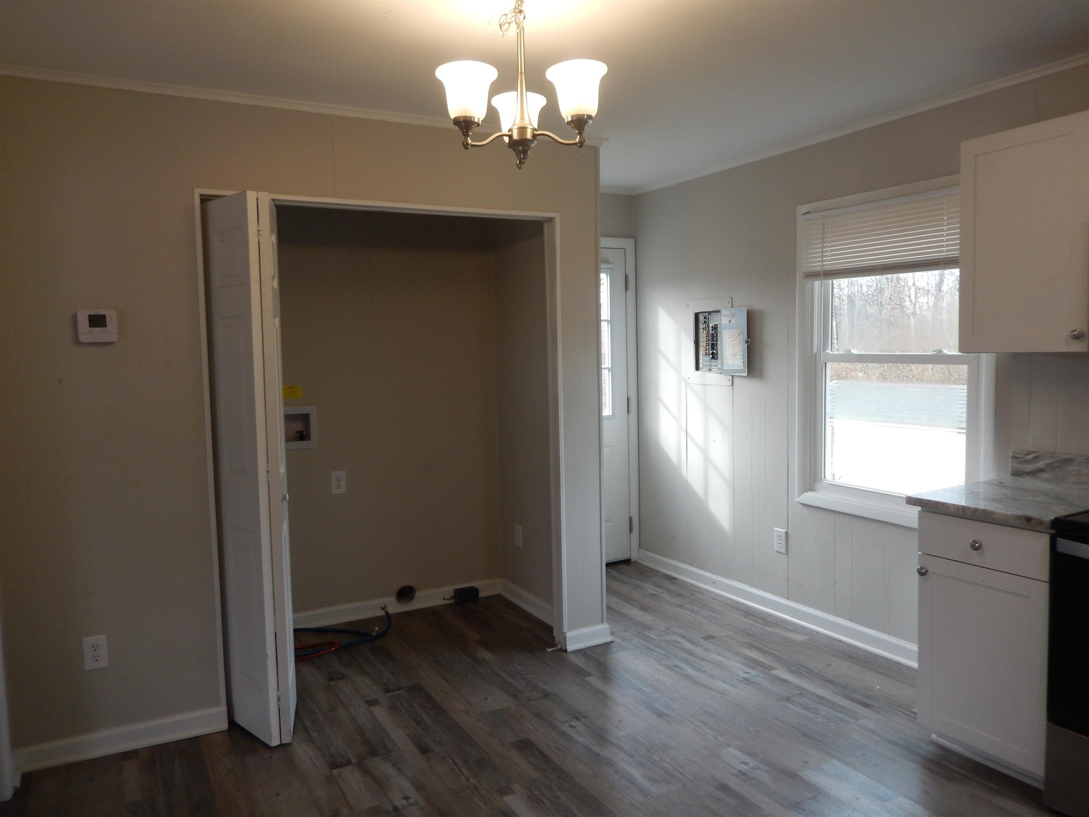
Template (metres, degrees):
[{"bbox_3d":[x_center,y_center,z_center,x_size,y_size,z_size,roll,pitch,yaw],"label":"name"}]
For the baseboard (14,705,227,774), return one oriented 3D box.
[{"bbox_3d":[-1.555,1.222,2.924,0.700,0.095,0.018,-3,5,-27],"label":"baseboard"}]

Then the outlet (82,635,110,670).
[{"bbox_3d":[-1.629,0.887,2.858,0.073,0.118,0.012,-3,5,-27],"label":"outlet"}]

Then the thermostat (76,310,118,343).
[{"bbox_3d":[-1.583,-0.291,2.789,0.117,0.106,0.028,-3,5,-27],"label":"thermostat"}]

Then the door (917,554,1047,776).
[{"bbox_3d":[1.448,0.829,2.621,0.022,0.613,0.439,-4,5,-30],"label":"door"}]

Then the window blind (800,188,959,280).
[{"bbox_3d":[1.508,-0.767,3.499,0.045,0.335,0.930,-4,5,-30],"label":"window blind"}]

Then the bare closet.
[{"bbox_3d":[-0.805,0.160,3.752,1.600,2.060,1.120,-3,5,-27],"label":"bare closet"}]

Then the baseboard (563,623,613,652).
[{"bbox_3d":[0.224,1.118,3.838,0.250,0.097,0.022,-3,5,-27],"label":"baseboard"}]

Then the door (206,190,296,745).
[{"bbox_3d":[-1.091,0.234,2.978,0.275,2.000,0.375,-3,5,-27],"label":"door"}]

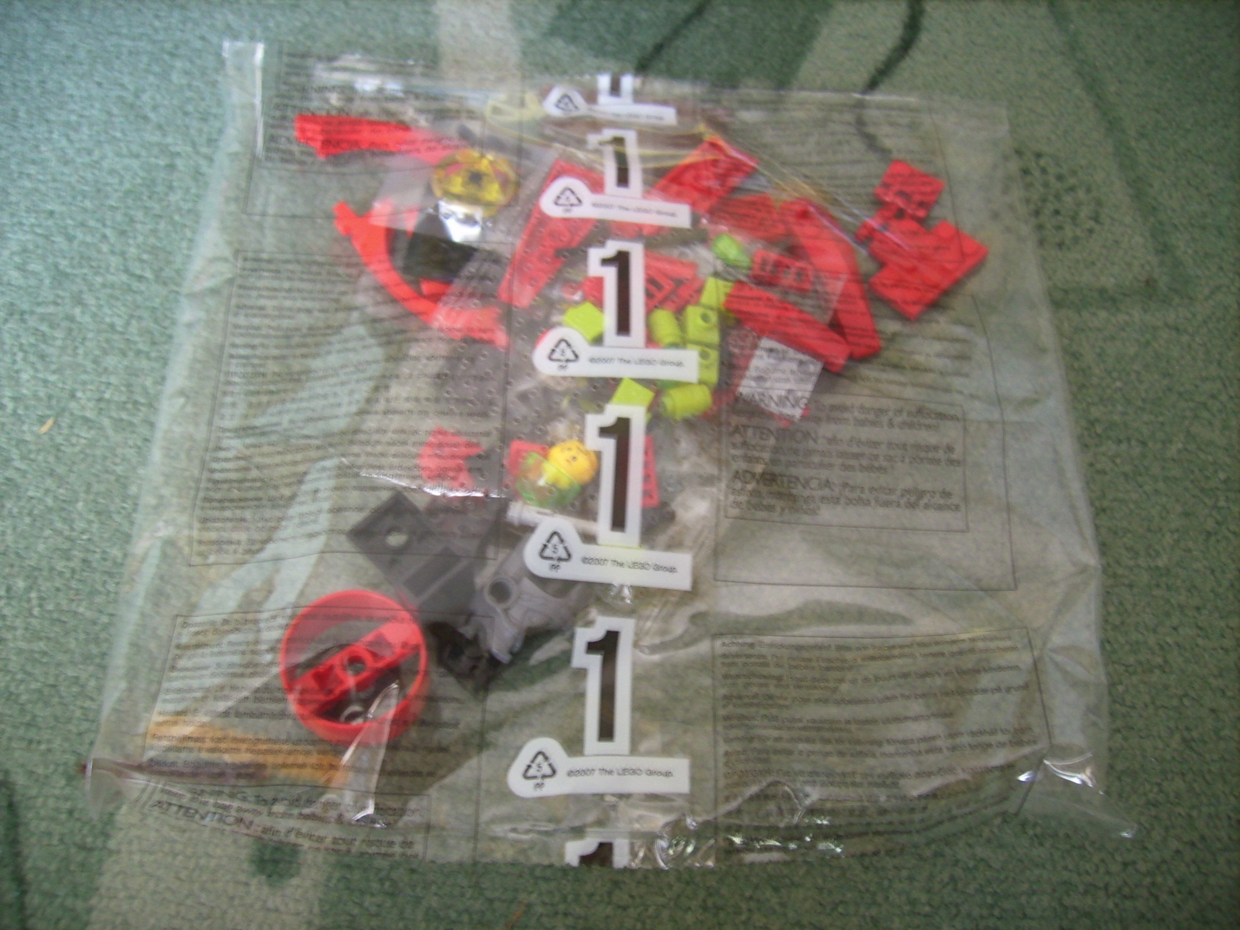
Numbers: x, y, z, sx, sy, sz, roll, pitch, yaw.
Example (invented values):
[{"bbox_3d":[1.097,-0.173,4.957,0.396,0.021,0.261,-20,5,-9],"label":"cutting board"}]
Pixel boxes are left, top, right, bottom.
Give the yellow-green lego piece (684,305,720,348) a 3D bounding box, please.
[{"bbox_3d":[0.021,-0.035,0.289,0.008,0.009,0.010,1,88,2],"label":"yellow-green lego piece"}]

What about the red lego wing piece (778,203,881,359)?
[{"bbox_3d":[0.056,-0.050,0.307,0.011,0.009,0.046,-14,67,-12],"label":"red lego wing piece"}]

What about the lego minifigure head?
[{"bbox_3d":[-0.011,-0.001,0.265,0.011,0.010,0.010,-22,68,0],"label":"lego minifigure head"}]

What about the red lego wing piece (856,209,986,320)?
[{"bbox_3d":[0.080,-0.058,0.317,0.030,0.005,0.032,42,71,15],"label":"red lego wing piece"}]

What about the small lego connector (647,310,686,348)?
[{"bbox_3d":[0.012,-0.033,0.287,0.008,0.008,0.011,-16,67,-12],"label":"small lego connector"}]

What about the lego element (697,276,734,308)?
[{"bbox_3d":[0.025,-0.044,0.297,0.008,0.008,0.008,18,64,4],"label":"lego element"}]

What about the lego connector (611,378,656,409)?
[{"bbox_3d":[0.003,-0.015,0.276,0.008,0.007,0.009,24,65,7],"label":"lego connector"}]

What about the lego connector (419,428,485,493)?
[{"bbox_3d":[-0.040,-0.001,0.273,0.015,0.007,0.013,26,68,9],"label":"lego connector"}]

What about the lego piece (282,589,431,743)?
[{"bbox_3d":[-0.060,0.047,0.262,0.032,0.018,0.032,-24,70,-18],"label":"lego piece"}]

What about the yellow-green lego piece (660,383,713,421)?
[{"bbox_3d":[0.017,-0.015,0.279,0.011,0.008,0.008,-14,68,-8],"label":"yellow-green lego piece"}]

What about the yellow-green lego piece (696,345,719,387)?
[{"bbox_3d":[0.021,-0.024,0.285,0.008,0.009,0.010,1,87,2],"label":"yellow-green lego piece"}]

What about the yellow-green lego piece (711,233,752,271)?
[{"bbox_3d":[0.030,-0.057,0.304,0.011,0.006,0.007,40,71,14],"label":"yellow-green lego piece"}]

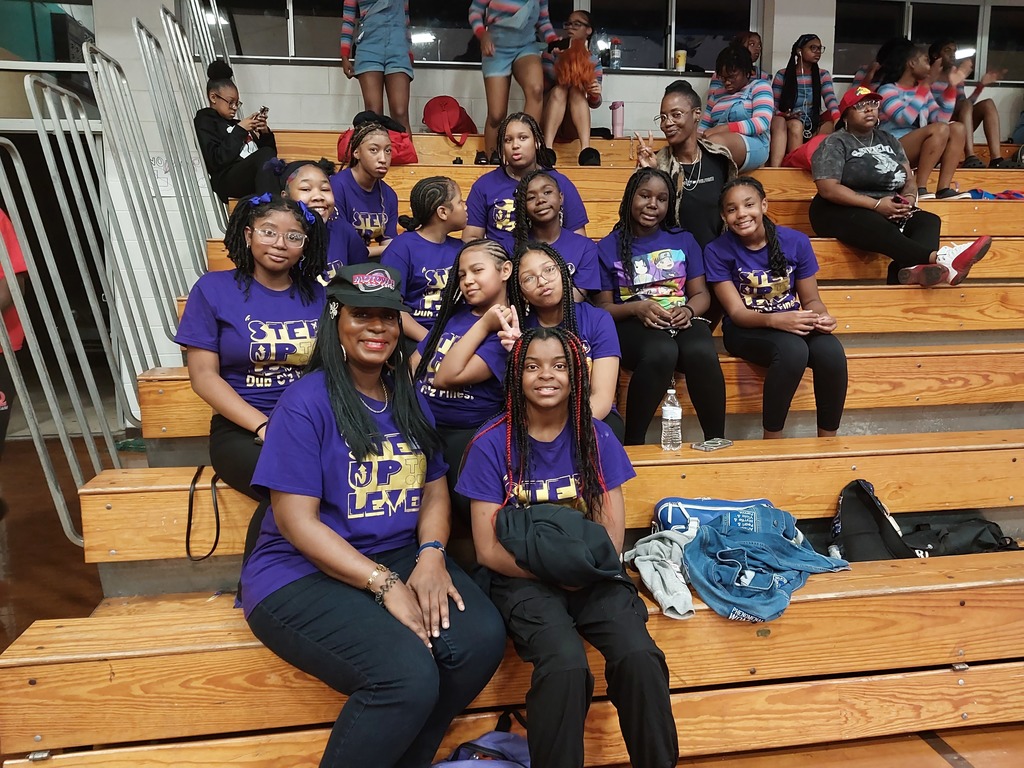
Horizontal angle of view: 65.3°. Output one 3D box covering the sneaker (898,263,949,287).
[{"bbox_3d":[1.855,-0.496,3.600,0.265,0.100,0.115,0,18,-12],"label":"sneaker"}]

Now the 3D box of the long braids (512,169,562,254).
[{"bbox_3d":[0.096,-0.638,2.990,0.200,0.360,0.220,-1,9,-3],"label":"long braids"}]

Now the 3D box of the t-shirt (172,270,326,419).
[{"bbox_3d":[-0.698,-0.115,2.270,0.470,0.450,0.280,-2,8,-26],"label":"t-shirt"}]

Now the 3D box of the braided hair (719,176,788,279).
[{"bbox_3d":[0.885,-0.576,2.940,0.240,0.360,0.230,-6,9,13],"label":"braided hair"}]

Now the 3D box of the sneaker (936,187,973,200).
[{"bbox_3d":[2.592,-1.119,4.690,0.250,0.090,0.092,-2,7,-8],"label":"sneaker"}]

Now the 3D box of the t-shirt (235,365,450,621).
[{"bbox_3d":[-0.388,0.255,1.860,0.450,0.530,0.310,1,16,-27],"label":"t-shirt"}]

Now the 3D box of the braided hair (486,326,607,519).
[{"bbox_3d":[0.095,0.086,1.820,0.240,0.430,0.250,-1,7,1],"label":"braided hair"}]

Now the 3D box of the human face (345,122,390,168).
[{"bbox_3d":[-0.566,-0.939,3.220,0.150,0.200,0.150,-7,13,-38],"label":"human face"}]

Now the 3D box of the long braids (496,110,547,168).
[{"bbox_3d":[0.043,-0.983,3.230,0.210,0.235,0.210,0,7,8],"label":"long braids"}]

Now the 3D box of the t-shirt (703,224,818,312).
[{"bbox_3d":[0.940,-0.425,3.020,0.420,0.360,0.250,-1,8,-4],"label":"t-shirt"}]

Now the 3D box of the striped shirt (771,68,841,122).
[{"bbox_3d":[2.050,-2.009,5.580,0.470,0.420,0.280,0,7,10],"label":"striped shirt"}]

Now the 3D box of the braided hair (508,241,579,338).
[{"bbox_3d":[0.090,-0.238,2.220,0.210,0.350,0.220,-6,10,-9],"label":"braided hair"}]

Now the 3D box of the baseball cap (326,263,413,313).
[{"bbox_3d":[-0.314,-0.209,1.750,0.175,0.120,0.250,0,13,-22],"label":"baseball cap"}]

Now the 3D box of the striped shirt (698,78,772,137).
[{"bbox_3d":[1.505,-1.839,5.330,0.420,0.420,0.320,8,12,43],"label":"striped shirt"}]

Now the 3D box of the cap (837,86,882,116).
[{"bbox_3d":[1.863,-1.510,4.270,0.180,0.150,0.260,-6,4,-32],"label":"cap"}]

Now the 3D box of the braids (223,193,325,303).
[{"bbox_3d":[-0.637,-0.367,2.150,0.280,0.290,0.240,-3,7,-21],"label":"braids"}]

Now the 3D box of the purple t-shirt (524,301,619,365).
[{"bbox_3d":[0.124,-0.045,2.500,0.400,0.440,0.250,-1,9,-5],"label":"purple t-shirt"}]

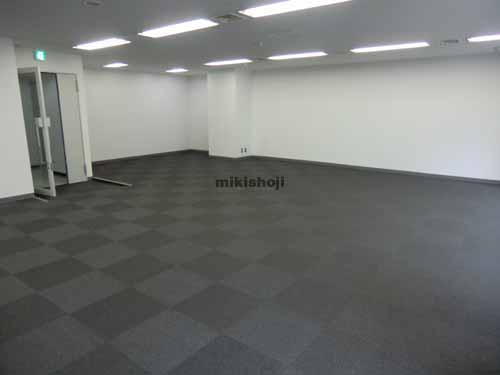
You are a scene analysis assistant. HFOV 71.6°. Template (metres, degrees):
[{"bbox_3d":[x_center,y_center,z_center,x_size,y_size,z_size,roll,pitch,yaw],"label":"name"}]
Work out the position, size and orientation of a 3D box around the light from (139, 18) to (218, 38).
[{"bbox_3d":[-0.993,-2.147,4.676,1.270,0.060,0.290,10,16,36],"label":"light"}]

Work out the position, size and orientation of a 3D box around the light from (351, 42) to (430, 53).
[{"bbox_3d":[2.402,-2.436,6.023,1.270,0.060,0.290,10,16,36],"label":"light"}]

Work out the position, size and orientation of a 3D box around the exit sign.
[{"bbox_3d":[-3.785,-2.382,6.275,0.060,0.200,0.200,10,16,36],"label":"exit sign"}]

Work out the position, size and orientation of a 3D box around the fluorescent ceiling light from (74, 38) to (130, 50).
[{"bbox_3d":[-2.508,-2.416,5.842,1.270,0.060,0.290,10,16,36],"label":"fluorescent ceiling light"}]

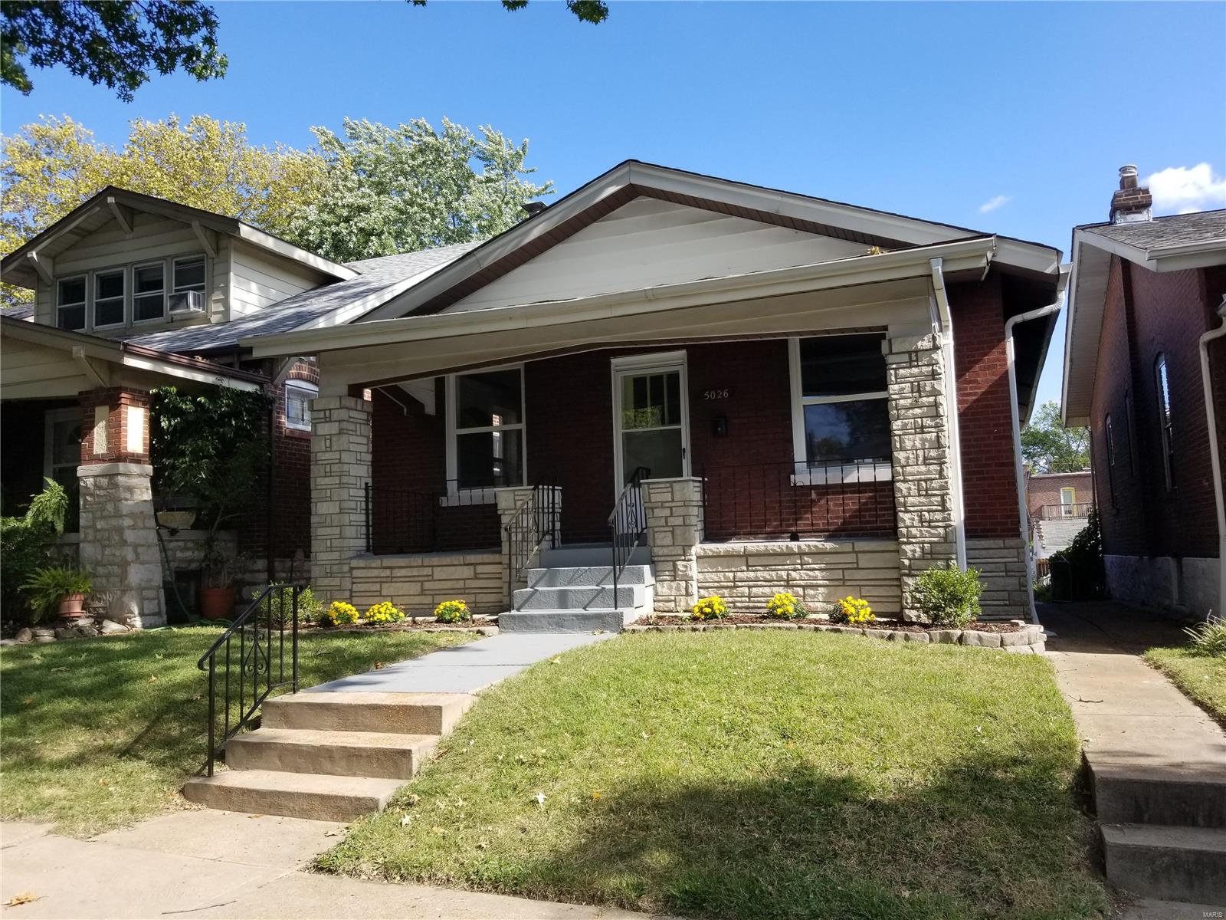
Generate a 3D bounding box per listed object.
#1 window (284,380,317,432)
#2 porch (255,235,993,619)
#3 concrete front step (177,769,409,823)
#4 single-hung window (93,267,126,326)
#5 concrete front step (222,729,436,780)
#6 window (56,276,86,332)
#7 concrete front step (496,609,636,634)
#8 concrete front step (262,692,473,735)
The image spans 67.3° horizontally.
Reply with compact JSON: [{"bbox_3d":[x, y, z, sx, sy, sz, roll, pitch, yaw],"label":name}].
[{"bbox_3d":[-4.642,-0.801,13.707,0.100,0.745,0.770,-4,-6,20],"label":"window"},{"bbox_3d":[-0.001,0.053,10.396,8.150,3.320,2.350,-4,-7,21],"label":"porch"},{"bbox_3d":[-1.710,1.814,5.010,1.290,0.143,0.330,-4,-7,21],"label":"concrete front step"},{"bbox_3d":[-9.000,-2.865,16.537,0.790,1.050,0.100,-4,-7,21],"label":"single-hung window"},{"bbox_3d":[-1.605,1.677,5.311,1.285,0.169,0.340,-4,-7,21],"label":"concrete front step"},{"bbox_3d":[-9.895,-2.823,16.881,0.790,1.050,0.100,-4,-7,21],"label":"window"},{"bbox_3d":[-0.429,1.506,8.562,1.255,0.177,0.310,-4,-7,21],"label":"concrete front step"},{"bbox_3d":[-1.493,1.538,5.637,1.285,0.167,0.380,-4,-7,21],"label":"concrete front step"}]

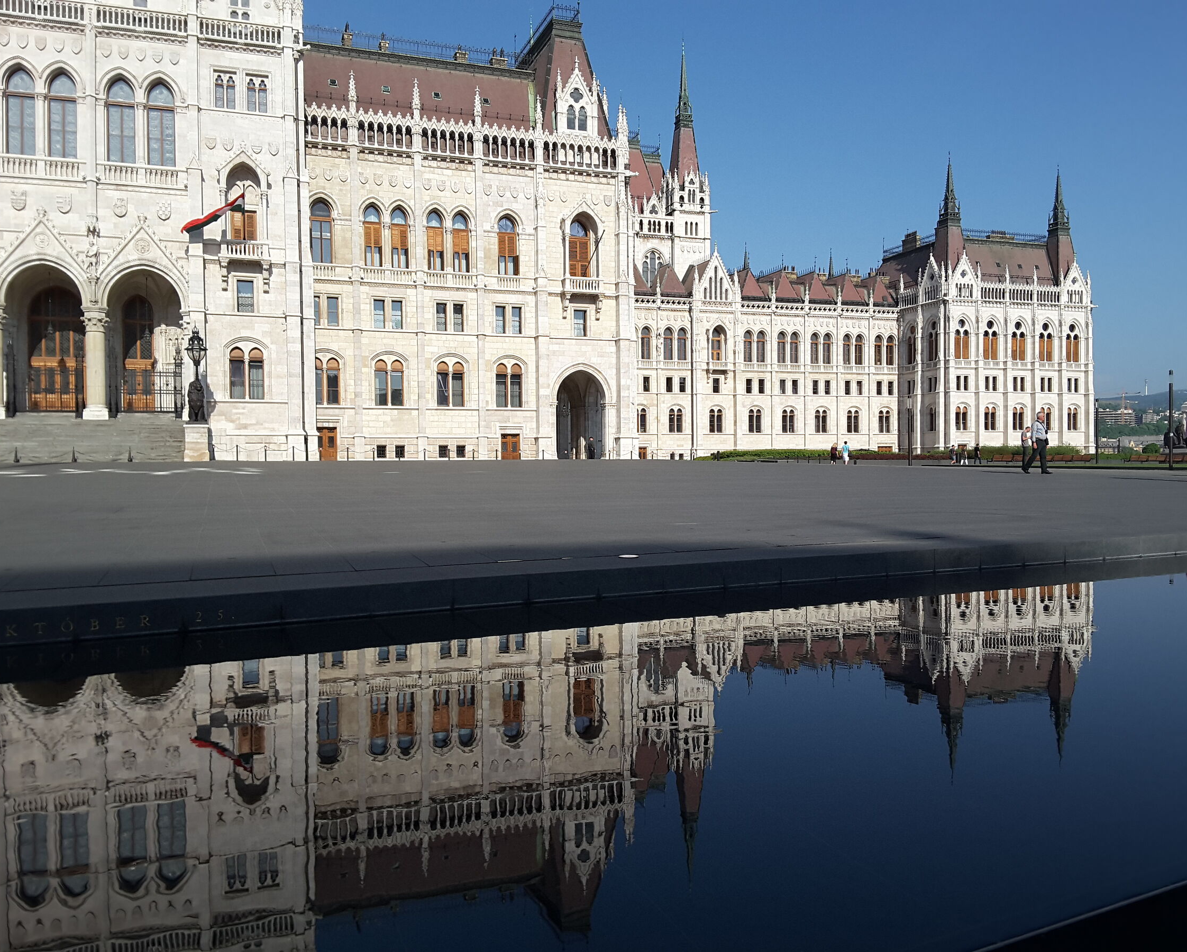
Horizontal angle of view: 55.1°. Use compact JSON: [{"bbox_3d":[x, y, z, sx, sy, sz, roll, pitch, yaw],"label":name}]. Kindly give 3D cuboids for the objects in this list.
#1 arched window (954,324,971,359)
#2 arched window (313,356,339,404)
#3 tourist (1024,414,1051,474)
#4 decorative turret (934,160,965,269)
[{"bbox_3d":[49.157,-18.016,151.515,2.700,4.900,0.450,-1,0,-22],"label":"arched window"},{"bbox_3d":[-18.280,-6.466,77.608,1.900,3.250,0.350,-1,0,-22],"label":"arched window"},{"bbox_3d":[12.345,-0.921,31.600,0.720,1.730,0.560,0,0,13],"label":"tourist"},{"bbox_3d":[48.198,-35.568,153.855,3.000,15.000,3.000,-1,0,-22],"label":"decorative turret"}]

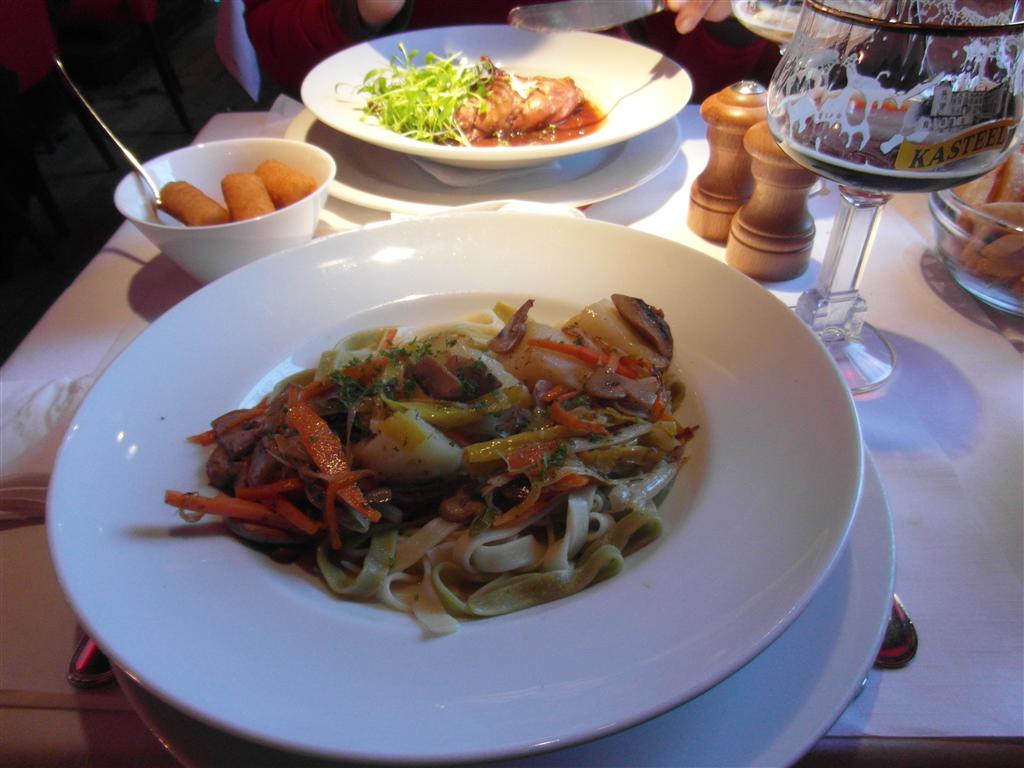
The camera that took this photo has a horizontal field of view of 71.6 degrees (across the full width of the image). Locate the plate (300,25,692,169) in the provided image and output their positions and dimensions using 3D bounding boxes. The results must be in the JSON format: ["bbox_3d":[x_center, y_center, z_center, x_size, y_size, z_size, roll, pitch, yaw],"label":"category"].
[{"bbox_3d":[-0.011,-0.228,0.580,0.302,0.045,0.302,0,41,0],"label":"plate"}]

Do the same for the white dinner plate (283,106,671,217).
[{"bbox_3d":[-0.022,-0.209,0.592,0.320,0.024,0.320,0,41,0],"label":"white dinner plate"}]

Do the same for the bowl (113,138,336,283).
[{"bbox_3d":[-0.164,-0.097,0.432,0.121,0.060,0.121,0,41,0],"label":"bowl"}]

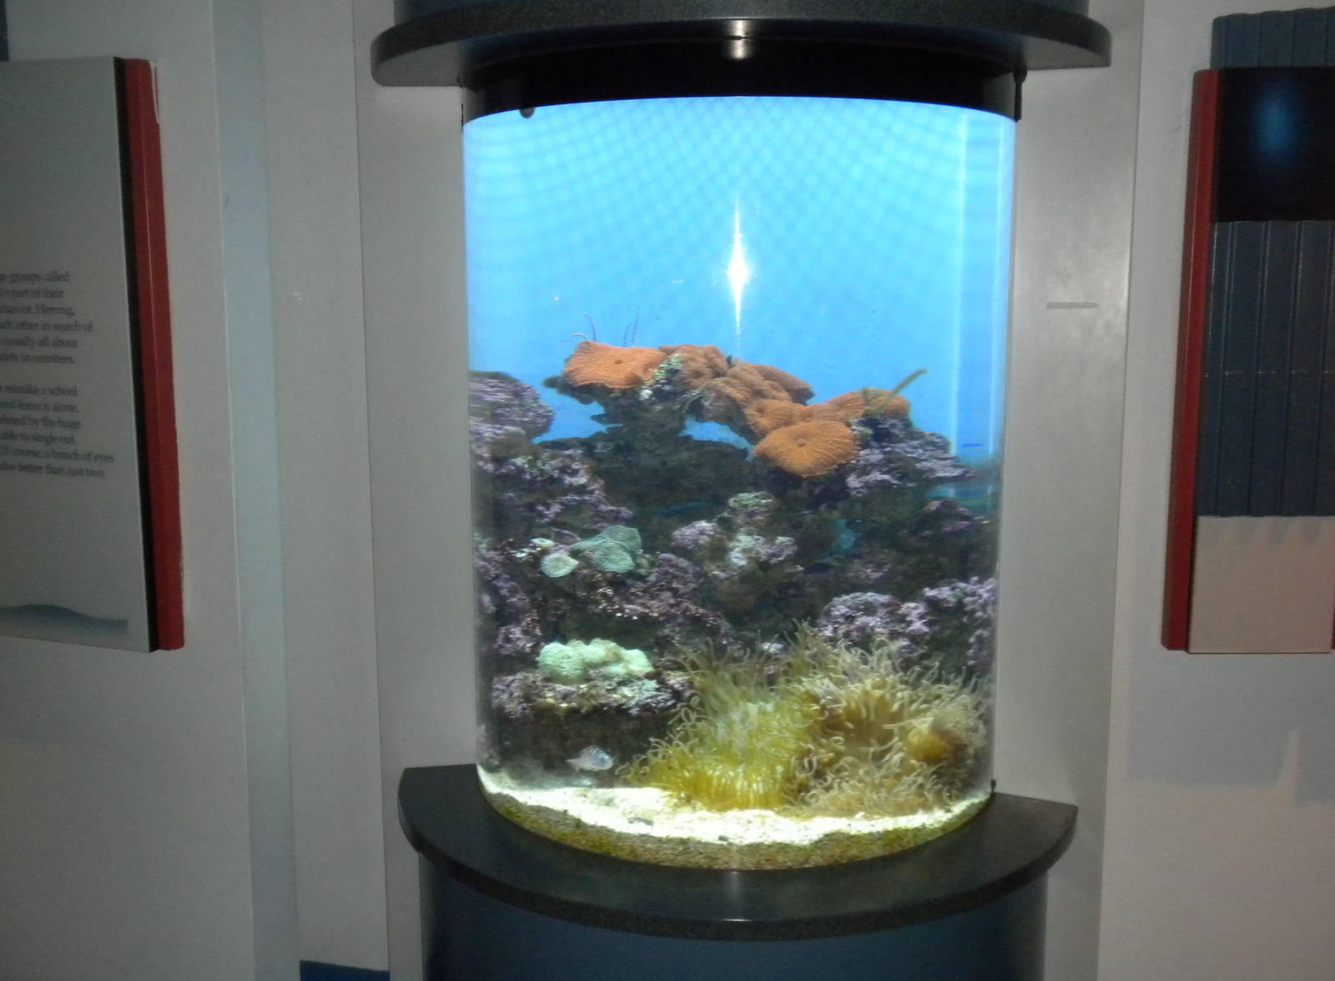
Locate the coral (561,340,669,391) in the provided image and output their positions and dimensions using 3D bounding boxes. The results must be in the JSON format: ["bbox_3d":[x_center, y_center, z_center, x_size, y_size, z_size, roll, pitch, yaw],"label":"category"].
[{"bbox_3d":[-0.059,-0.139,1.595,0.117,0.055,0.093,0,9,2],"label":"coral"}]

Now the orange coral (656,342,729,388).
[{"bbox_3d":[0.029,-0.142,1.626,0.082,0.049,0.072,0,9,2],"label":"orange coral"}]

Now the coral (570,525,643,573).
[{"bbox_3d":[-0.071,0.068,1.651,0.082,0.051,0.057,0,9,2],"label":"coral"}]

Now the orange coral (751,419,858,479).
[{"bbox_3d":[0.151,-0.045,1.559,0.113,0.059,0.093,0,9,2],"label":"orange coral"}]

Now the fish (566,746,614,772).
[{"bbox_3d":[-0.087,0.302,1.606,0.051,0.028,0.014,2,10,16],"label":"fish"}]

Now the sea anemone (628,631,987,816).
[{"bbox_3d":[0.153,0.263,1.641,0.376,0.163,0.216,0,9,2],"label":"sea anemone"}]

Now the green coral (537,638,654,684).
[{"bbox_3d":[-0.081,0.193,1.598,0.124,0.043,0.072,0,9,2],"label":"green coral"}]

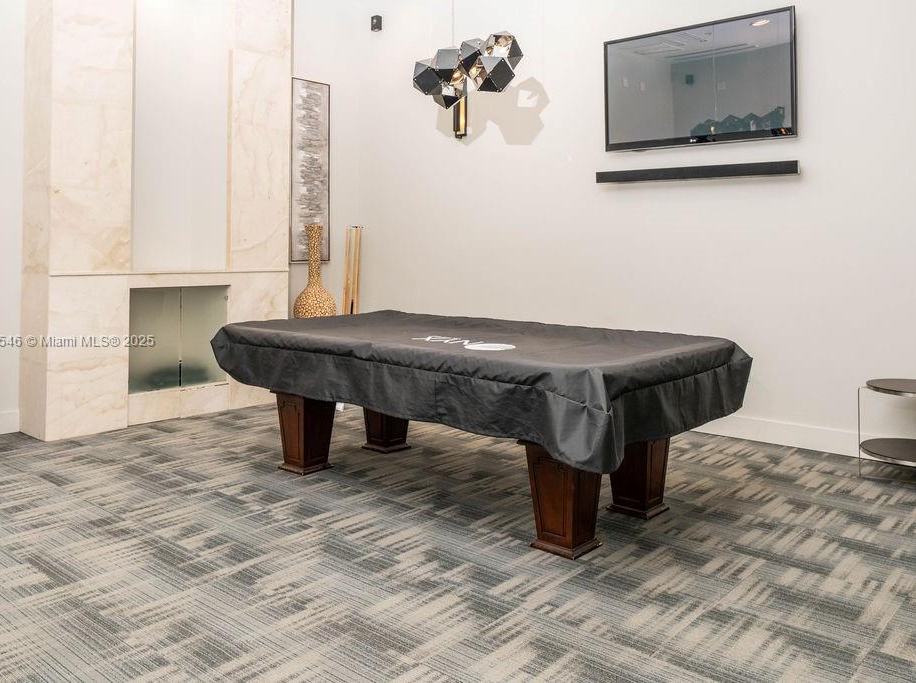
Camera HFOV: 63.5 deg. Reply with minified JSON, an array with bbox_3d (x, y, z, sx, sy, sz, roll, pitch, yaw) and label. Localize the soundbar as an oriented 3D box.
[{"bbox_3d":[1.633,-1.182,5.207,1.465,0.085,0.065,7,9,41],"label":"soundbar"}]

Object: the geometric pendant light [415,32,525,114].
[{"bbox_3d":[-0.001,-1.429,3.946,0.776,0.348,0.318,7,9,41],"label":"geometric pendant light"}]

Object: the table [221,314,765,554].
[{"bbox_3d":[-0.004,0.373,4.044,2.567,0.836,1.532,7,9,41],"label":"table"}]

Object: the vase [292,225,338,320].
[{"bbox_3d":[-1.263,-0.529,6.508,0.388,0.975,0.388,1,7,0],"label":"vase"}]

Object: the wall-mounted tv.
[{"bbox_3d":[1.634,-1.761,5.113,1.362,0.805,0.055,7,9,41],"label":"wall-mounted tv"}]

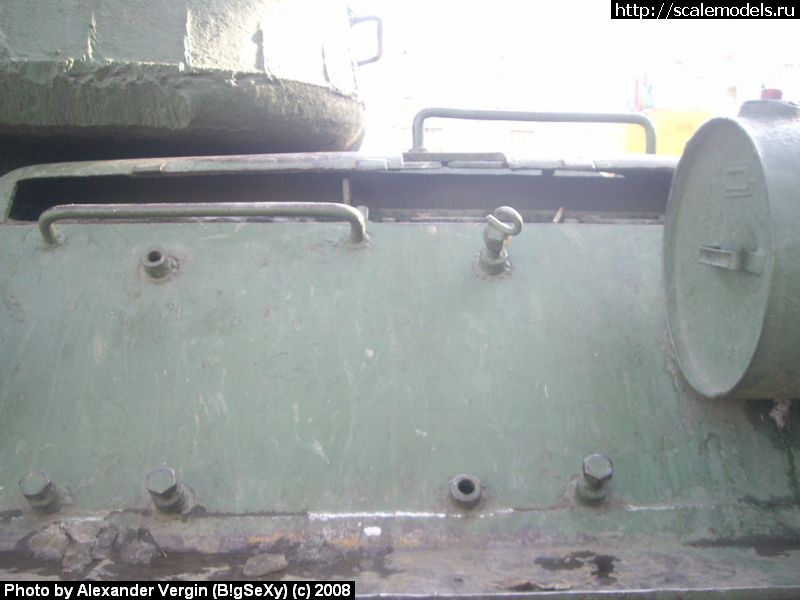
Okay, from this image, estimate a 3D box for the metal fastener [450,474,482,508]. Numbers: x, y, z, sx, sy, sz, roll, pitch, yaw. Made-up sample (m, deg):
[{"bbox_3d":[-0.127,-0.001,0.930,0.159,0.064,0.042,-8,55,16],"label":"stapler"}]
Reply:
[{"bbox_3d":[0.093,0.262,1.204,0.041,0.041,0.031,-1,-43,0],"label":"metal fastener"}]

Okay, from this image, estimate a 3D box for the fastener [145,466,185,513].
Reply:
[{"bbox_3d":[-0.318,0.259,1.189,0.042,0.042,0.061,-1,-43,0],"label":"fastener"}]

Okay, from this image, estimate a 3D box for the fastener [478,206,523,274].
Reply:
[{"bbox_3d":[0.167,-0.098,1.489,0.066,0.050,0.105,-1,-43,0],"label":"fastener"}]

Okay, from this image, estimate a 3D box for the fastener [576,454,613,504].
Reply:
[{"bbox_3d":[0.267,0.245,1.189,0.042,0.042,0.076,-1,-43,0],"label":"fastener"}]

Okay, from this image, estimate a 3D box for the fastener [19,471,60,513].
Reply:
[{"bbox_3d":[-0.488,0.261,1.192,0.042,0.042,0.054,-1,-43,0],"label":"fastener"}]

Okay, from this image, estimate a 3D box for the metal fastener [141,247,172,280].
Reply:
[{"bbox_3d":[-0.420,-0.065,1.510,0.039,0.039,0.033,-1,-43,0],"label":"metal fastener"}]

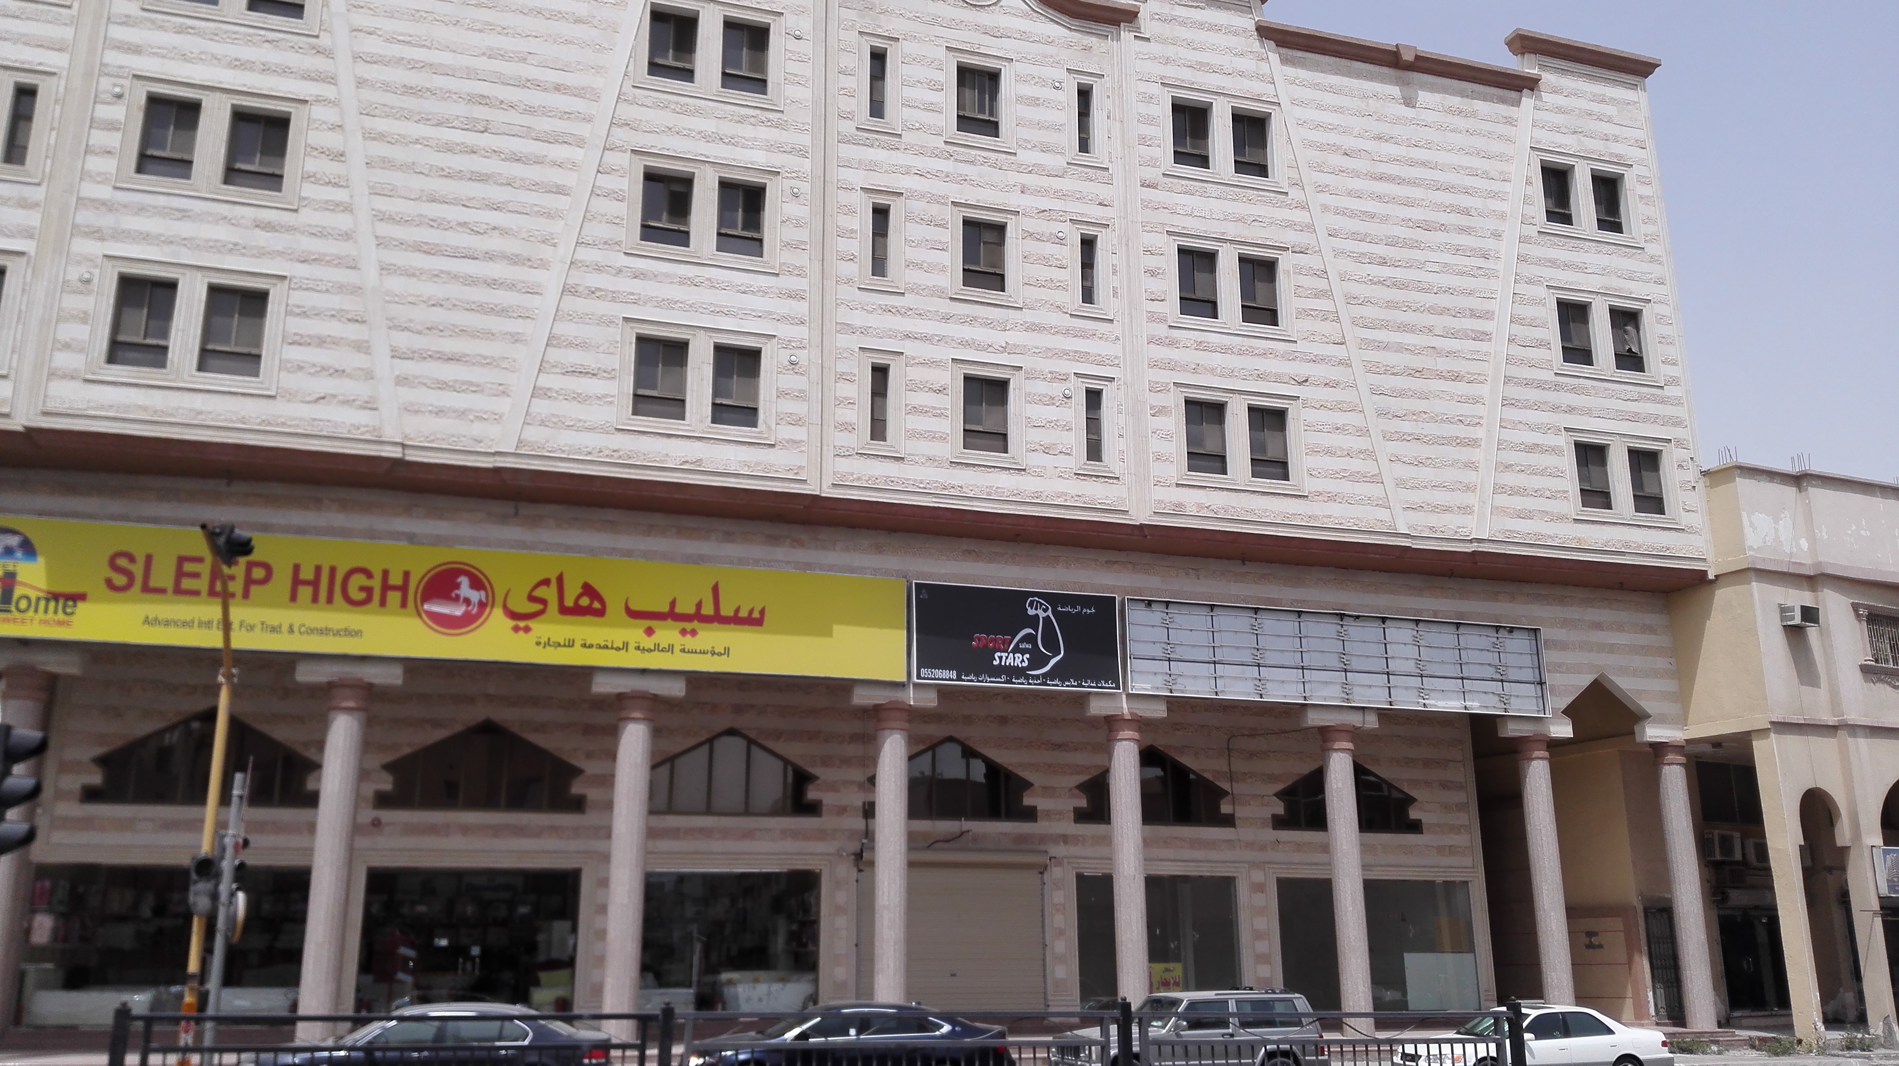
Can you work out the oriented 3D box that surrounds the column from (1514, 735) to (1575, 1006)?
[{"bbox_3d":[13.035,7.583,30.681,0.700,6.192,0.700,5,-15,-16],"label":"column"}]

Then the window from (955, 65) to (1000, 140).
[{"bbox_3d":[0.617,-8.863,28.941,0.966,1.605,0.180,5,-16,-16],"label":"window"}]

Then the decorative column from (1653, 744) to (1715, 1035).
[{"bbox_3d":[16.243,7.706,31.112,0.716,6.149,0.716,4,-15,-17],"label":"decorative column"}]

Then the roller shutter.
[{"bbox_3d":[0.103,8.262,28.744,4.050,3.210,0.150,4,-16,-17],"label":"roller shutter"}]

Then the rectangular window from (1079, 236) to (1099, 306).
[{"bbox_3d":[2.805,-5.264,28.087,0.360,1.490,0.150,4,-16,-17],"label":"rectangular window"}]

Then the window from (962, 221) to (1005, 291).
[{"bbox_3d":[0.703,-5.431,27.449,0.900,1.490,0.150,4,-16,-17],"label":"window"}]

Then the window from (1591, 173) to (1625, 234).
[{"bbox_3d":[15.786,-7.901,33.975,0.992,1.629,0.140,5,-15,-16],"label":"window"}]

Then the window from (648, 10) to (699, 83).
[{"bbox_3d":[-5.319,-9.323,27.099,0.901,1.413,0.180,5,-16,-16],"label":"window"}]

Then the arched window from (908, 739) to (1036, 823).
[{"bbox_3d":[0.027,5.334,30.616,3.928,1.805,0.150,4,-15,-17],"label":"arched window"}]

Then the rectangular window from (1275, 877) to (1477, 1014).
[{"bbox_3d":[9.989,9.567,32.701,5.205,2.911,0.150,4,-15,-17],"label":"rectangular window"}]

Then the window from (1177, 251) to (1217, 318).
[{"bbox_3d":[5.229,-5.264,30.004,0.947,1.595,0.140,5,-15,-16],"label":"window"}]

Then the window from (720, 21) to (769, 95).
[{"bbox_3d":[-3.867,-9.100,26.838,0.890,1.570,0.150,4,-16,-17],"label":"window"}]

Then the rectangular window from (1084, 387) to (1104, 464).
[{"bbox_3d":[2.875,-2.119,27.792,0.370,1.529,0.150,4,-15,-17],"label":"rectangular window"}]

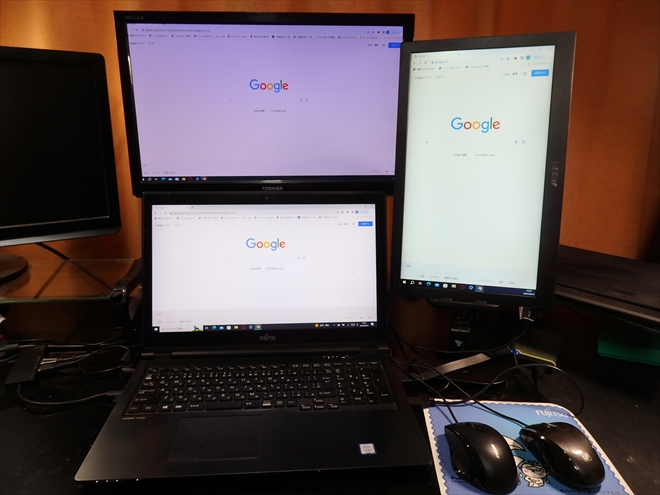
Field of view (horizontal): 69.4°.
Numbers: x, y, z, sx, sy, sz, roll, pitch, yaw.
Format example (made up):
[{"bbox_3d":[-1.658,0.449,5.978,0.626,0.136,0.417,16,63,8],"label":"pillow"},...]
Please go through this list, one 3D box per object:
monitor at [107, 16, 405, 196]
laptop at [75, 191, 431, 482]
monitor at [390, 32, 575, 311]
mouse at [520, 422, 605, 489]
[{"bbox_3d":[-0.110,-0.258,0.886,0.515,0.316,0.050,-1,15,-3],"label":"monitor"},{"bbox_3d":[-0.088,0.084,0.630,0.378,0.260,0.329,-1,17,-5],"label":"laptop"},{"bbox_3d":[0.210,-0.105,0.690,0.235,0.372,0.012,4,6,17],"label":"monitor"},{"bbox_3d":[0.277,0.233,0.563,0.061,0.038,0.102,-3,18,-12],"label":"mouse"}]

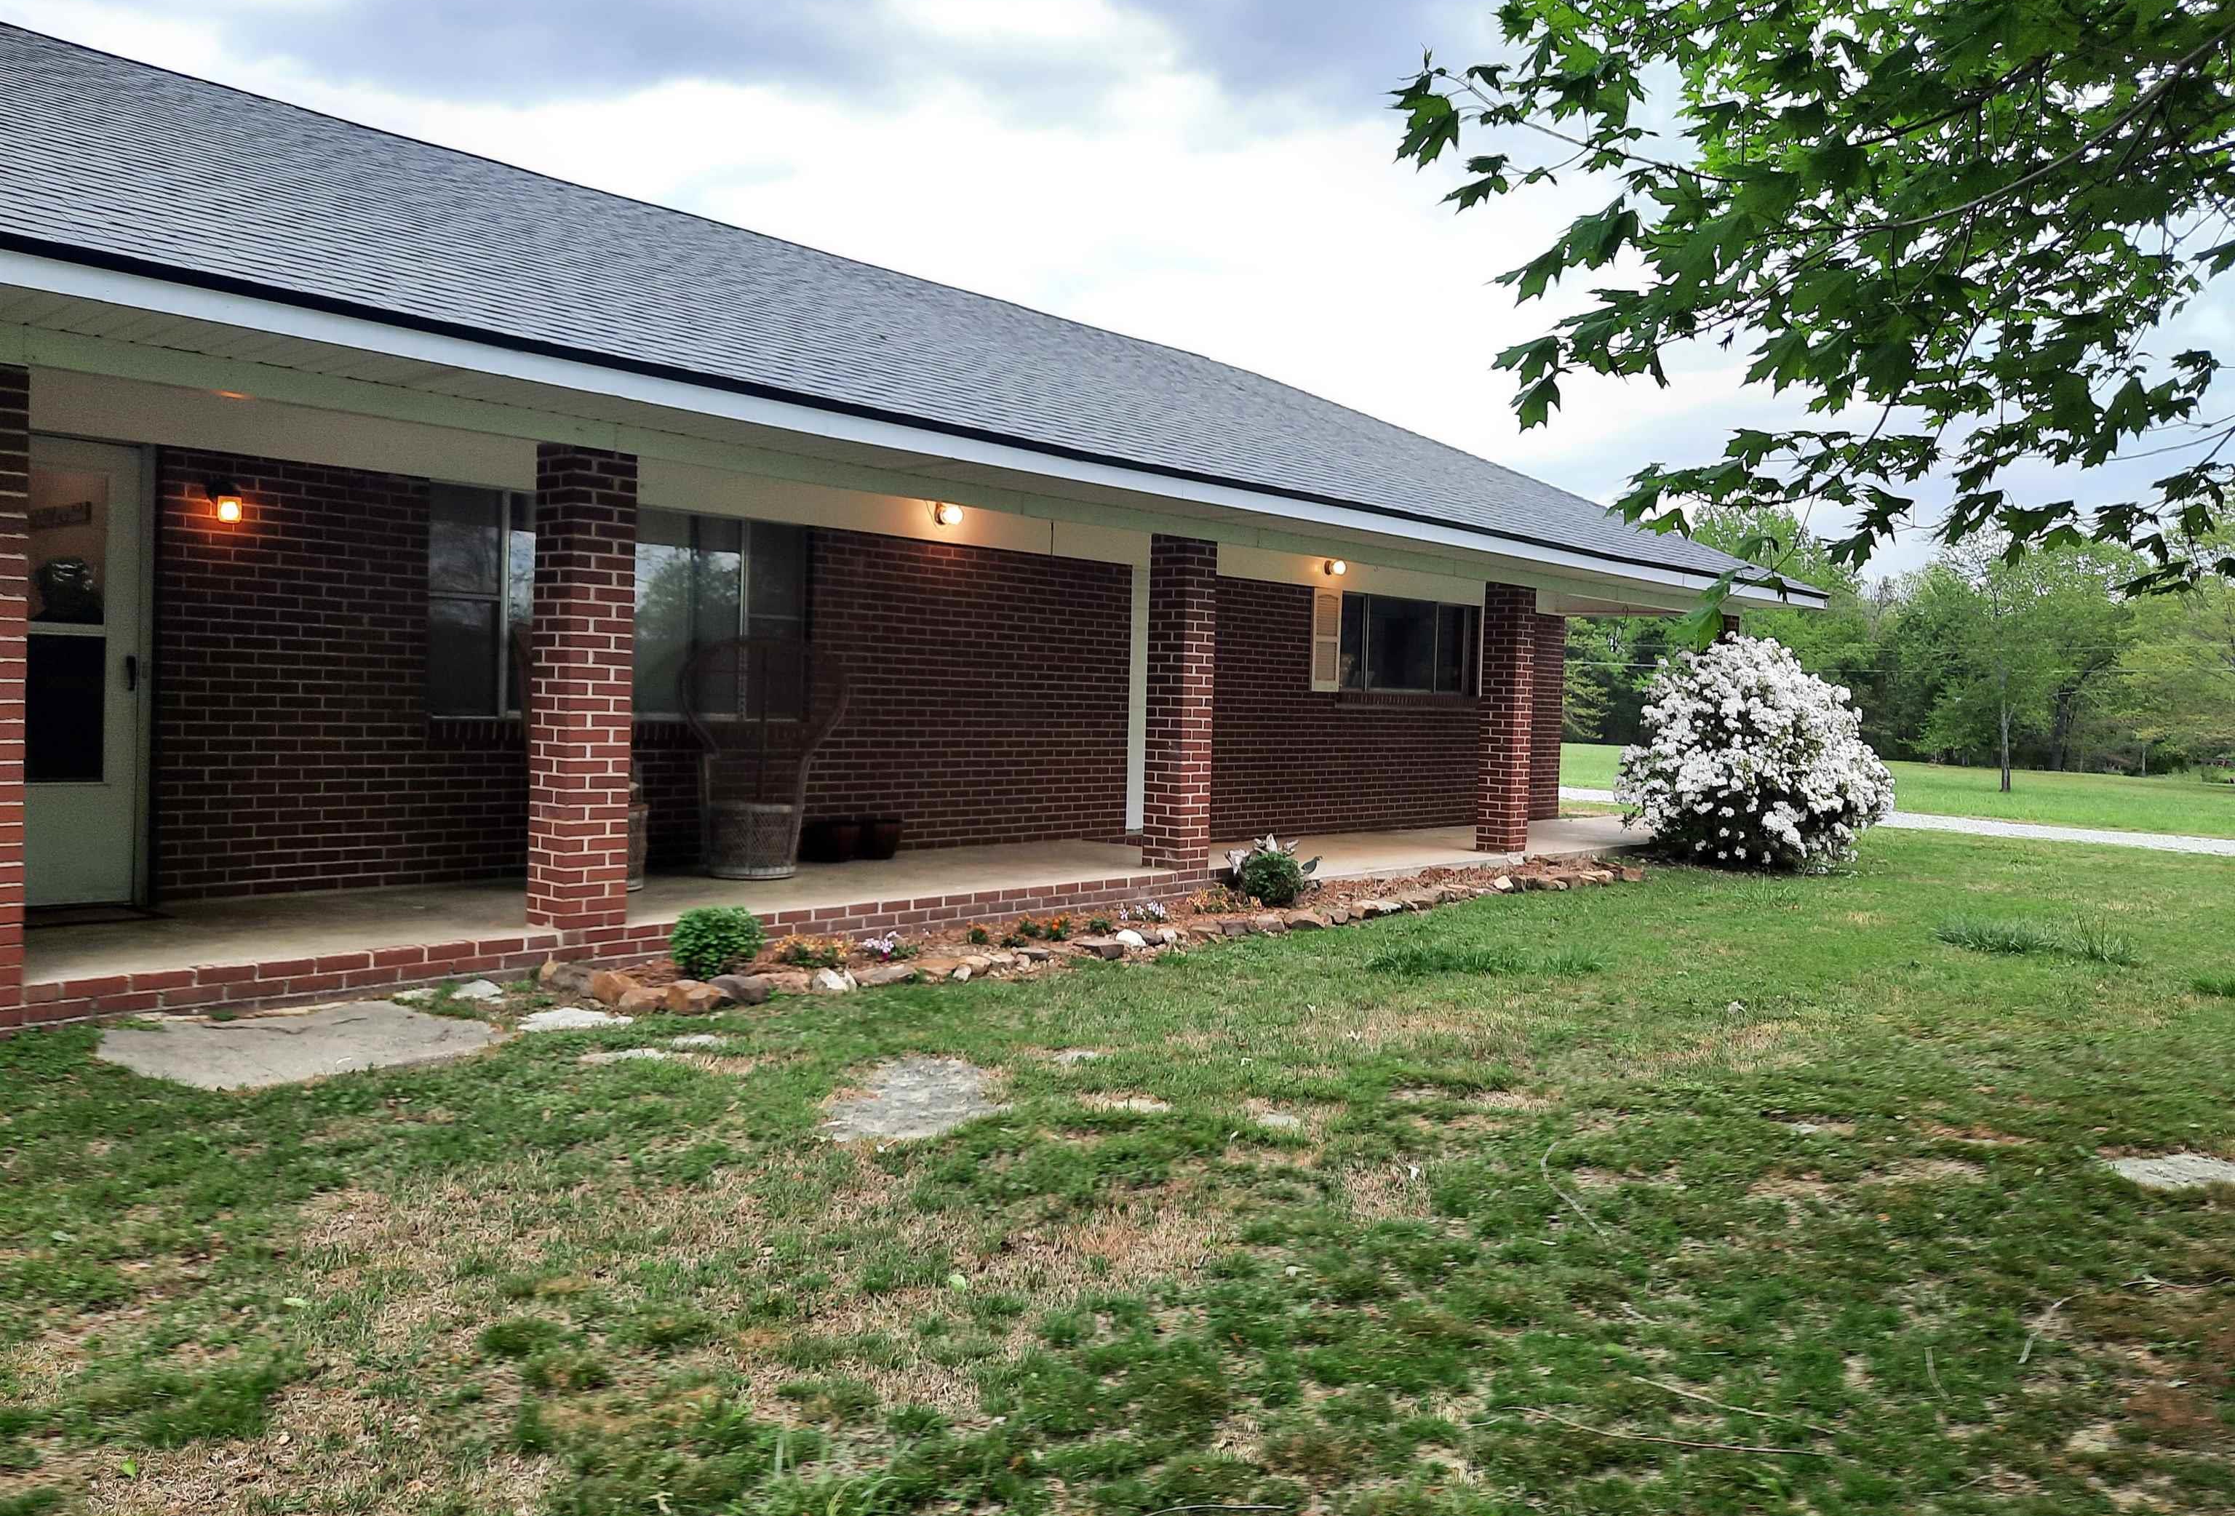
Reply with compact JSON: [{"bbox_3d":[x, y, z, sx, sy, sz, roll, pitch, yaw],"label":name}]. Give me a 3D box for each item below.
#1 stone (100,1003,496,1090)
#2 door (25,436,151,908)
[{"bbox_3d":[-2.776,0.996,5.557,1.080,0.060,1.060,4,3,41],"label":"stone"},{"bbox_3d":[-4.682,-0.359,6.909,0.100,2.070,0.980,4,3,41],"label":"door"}]

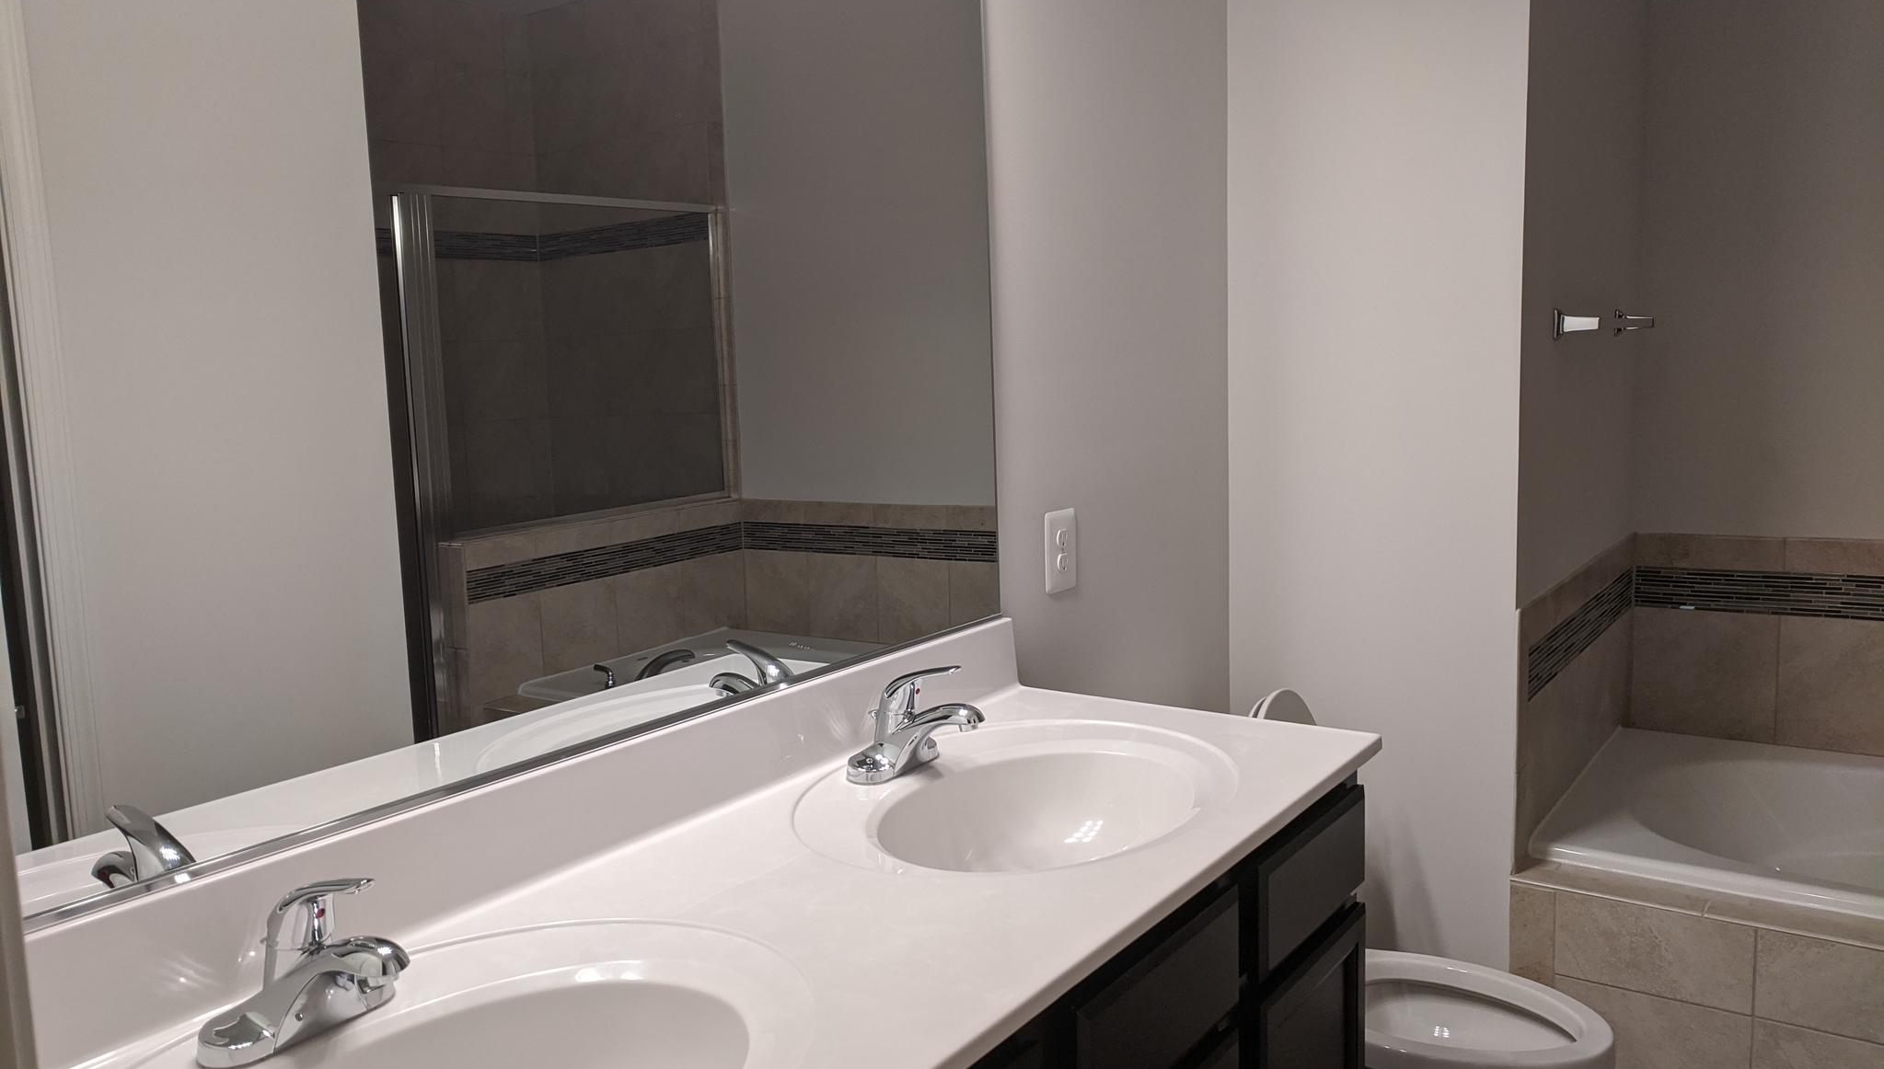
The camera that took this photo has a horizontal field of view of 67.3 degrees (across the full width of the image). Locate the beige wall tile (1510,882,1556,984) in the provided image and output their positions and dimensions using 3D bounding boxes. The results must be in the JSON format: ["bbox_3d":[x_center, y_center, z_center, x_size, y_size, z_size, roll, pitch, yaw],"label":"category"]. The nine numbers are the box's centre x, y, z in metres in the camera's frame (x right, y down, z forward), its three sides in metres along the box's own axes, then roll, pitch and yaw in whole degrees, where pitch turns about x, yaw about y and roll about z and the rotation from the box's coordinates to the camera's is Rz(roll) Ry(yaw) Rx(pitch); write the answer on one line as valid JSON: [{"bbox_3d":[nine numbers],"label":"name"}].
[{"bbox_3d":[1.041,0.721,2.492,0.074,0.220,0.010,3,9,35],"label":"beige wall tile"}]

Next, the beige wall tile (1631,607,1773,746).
[{"bbox_3d":[1.785,0.326,3.318,0.302,0.298,0.010,3,9,35],"label":"beige wall tile"}]

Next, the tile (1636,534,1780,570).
[{"bbox_3d":[1.777,0.044,3.281,0.302,0.077,0.010,3,9,35],"label":"tile"}]

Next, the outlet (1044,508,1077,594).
[{"bbox_3d":[0.188,0.026,2.202,0.008,0.124,0.079,3,9,35],"label":"outlet"}]

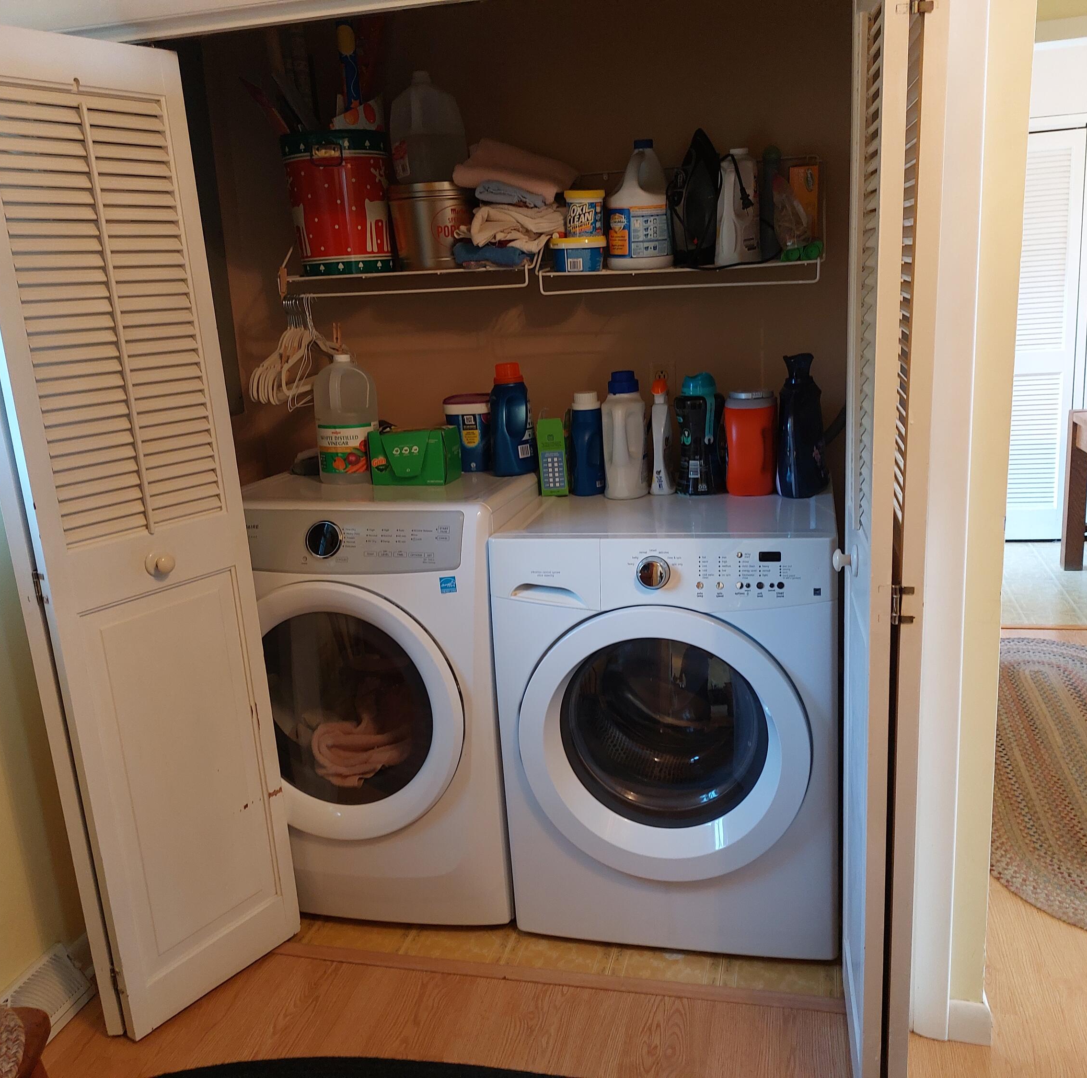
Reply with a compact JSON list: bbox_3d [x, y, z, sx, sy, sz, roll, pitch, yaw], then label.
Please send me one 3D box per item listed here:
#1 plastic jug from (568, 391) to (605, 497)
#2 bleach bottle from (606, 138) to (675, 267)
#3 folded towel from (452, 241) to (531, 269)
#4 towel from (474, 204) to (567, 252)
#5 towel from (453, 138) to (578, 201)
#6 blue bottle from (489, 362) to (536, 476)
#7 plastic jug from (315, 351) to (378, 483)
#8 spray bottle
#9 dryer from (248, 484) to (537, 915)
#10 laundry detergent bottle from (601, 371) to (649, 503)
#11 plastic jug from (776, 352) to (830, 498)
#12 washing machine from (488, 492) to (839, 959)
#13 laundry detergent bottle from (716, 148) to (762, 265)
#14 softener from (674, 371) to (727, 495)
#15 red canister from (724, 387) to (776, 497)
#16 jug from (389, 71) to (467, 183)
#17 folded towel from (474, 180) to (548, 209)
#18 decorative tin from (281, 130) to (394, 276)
[{"bbox_3d":[0.104,-0.234,2.410,0.076,0.245,0.120,1,14,18],"label":"plastic jug"},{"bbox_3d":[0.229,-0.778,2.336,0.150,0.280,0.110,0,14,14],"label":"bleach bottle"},{"bbox_3d":[-0.098,-0.695,2.437,0.165,0.060,0.240,0,14,14],"label":"folded towel"},{"bbox_3d":[-0.061,-0.747,2.397,0.190,0.095,0.200,0,14,14],"label":"towel"},{"bbox_3d":[-0.050,-0.869,2.375,0.245,0.105,0.250,12,17,11],"label":"towel"},{"bbox_3d":[-0.077,-0.293,2.404,0.082,0.264,0.128,2,15,22],"label":"blue bottle"},{"bbox_3d":[-0.486,-0.287,2.370,0.148,0.296,0.148,-5,14,-5],"label":"plastic jug"},{"bbox_3d":[0.281,-0.243,2.345,0.050,0.264,0.100,0,14,14],"label":"spray bottle"},{"bbox_3d":[-0.308,0.310,2.577,0.686,0.984,0.790,0,14,16],"label":"dryer"},{"bbox_3d":[0.196,-0.246,2.337,0.098,0.286,0.138,0,14,14],"label":"laundry detergent bottle"},{"bbox_3d":[0.583,-0.262,2.243,0.110,0.314,0.150,3,15,26],"label":"plastic jug"},{"bbox_3d":[0.325,0.363,2.345,0.686,0.913,0.720,0,14,14],"label":"washing machine"},{"bbox_3d":[0.438,-0.744,2.234,0.088,0.238,0.125,4,15,29],"label":"laundry detergent bottle"},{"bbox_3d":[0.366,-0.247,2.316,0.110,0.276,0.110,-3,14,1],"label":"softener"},{"bbox_3d":[0.476,-0.225,2.290,0.116,0.234,0.112,0,14,14],"label":"red canister"},{"bbox_3d":[-0.276,-0.980,2.415,0.152,0.252,0.152,-12,16,-30],"label":"jug"},{"bbox_3d":[-0.075,-0.824,2.381,0.150,0.050,0.200,0,14,14],"label":"folded towel"},{"bbox_3d":[-0.515,-0.845,2.520,0.247,0.322,0.247,-3,14,1],"label":"decorative tin"}]

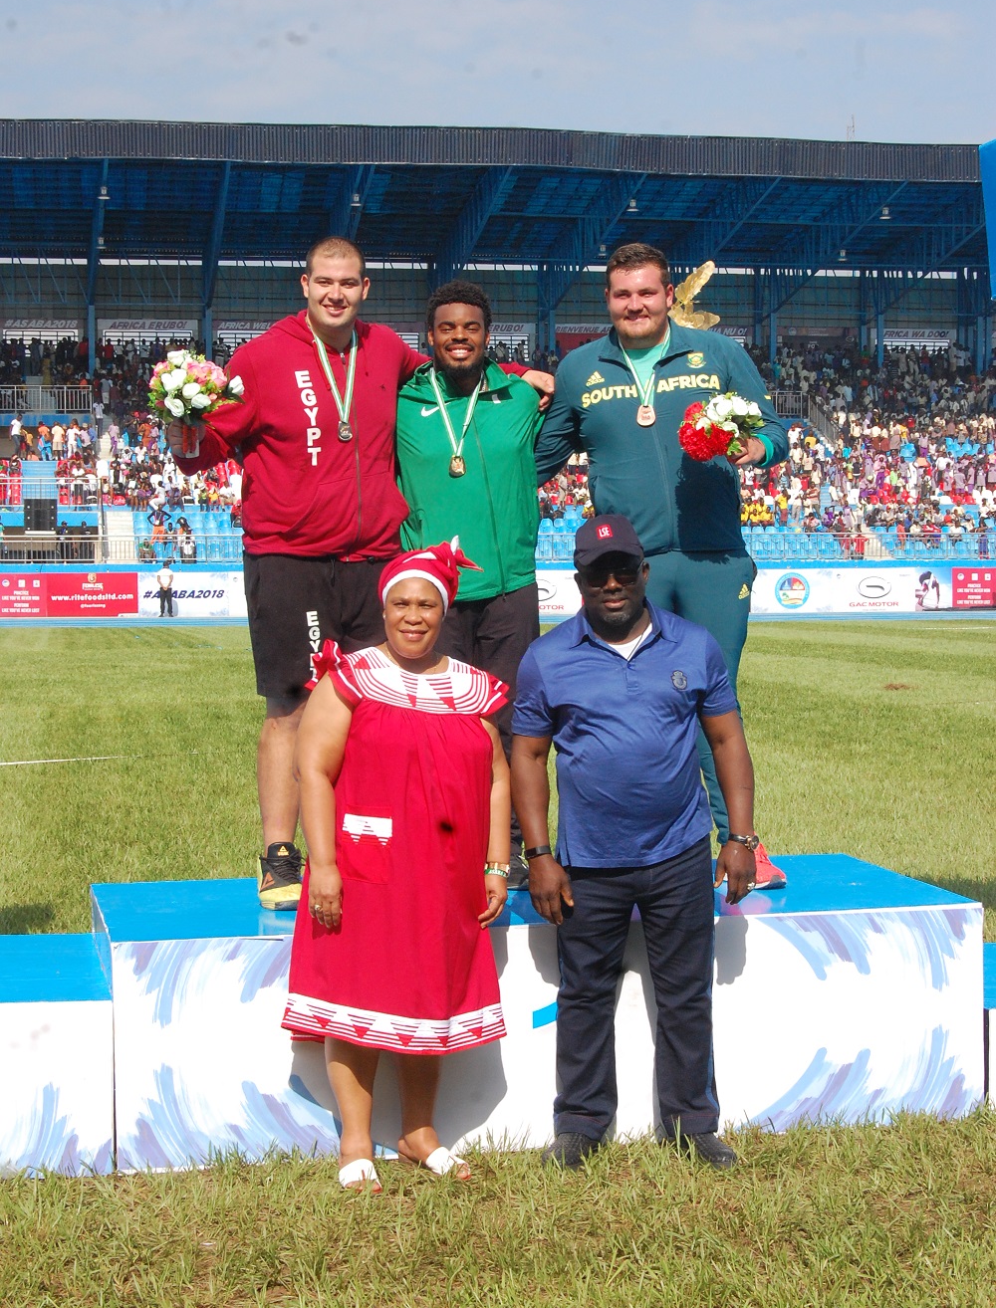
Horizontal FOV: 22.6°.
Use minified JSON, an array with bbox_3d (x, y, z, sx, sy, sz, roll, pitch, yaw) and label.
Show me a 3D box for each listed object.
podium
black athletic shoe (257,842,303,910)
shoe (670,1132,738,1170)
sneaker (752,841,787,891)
[{"bbox_3d":[0.061,1.015,7.403,2.440,0.610,1.190,-1,3,-12],"label":"podium"},{"bbox_3d":[-0.634,0.642,7.298,0.125,0.165,0.320,-1,2,-7],"label":"black athletic shoe"},{"bbox_3d":[0.551,1.288,6.670,0.110,0.110,0.295,-1,2,-20],"label":"shoe"},{"bbox_3d":[0.772,0.630,7.623,0.115,0.150,0.315,-2,3,-30],"label":"sneaker"}]

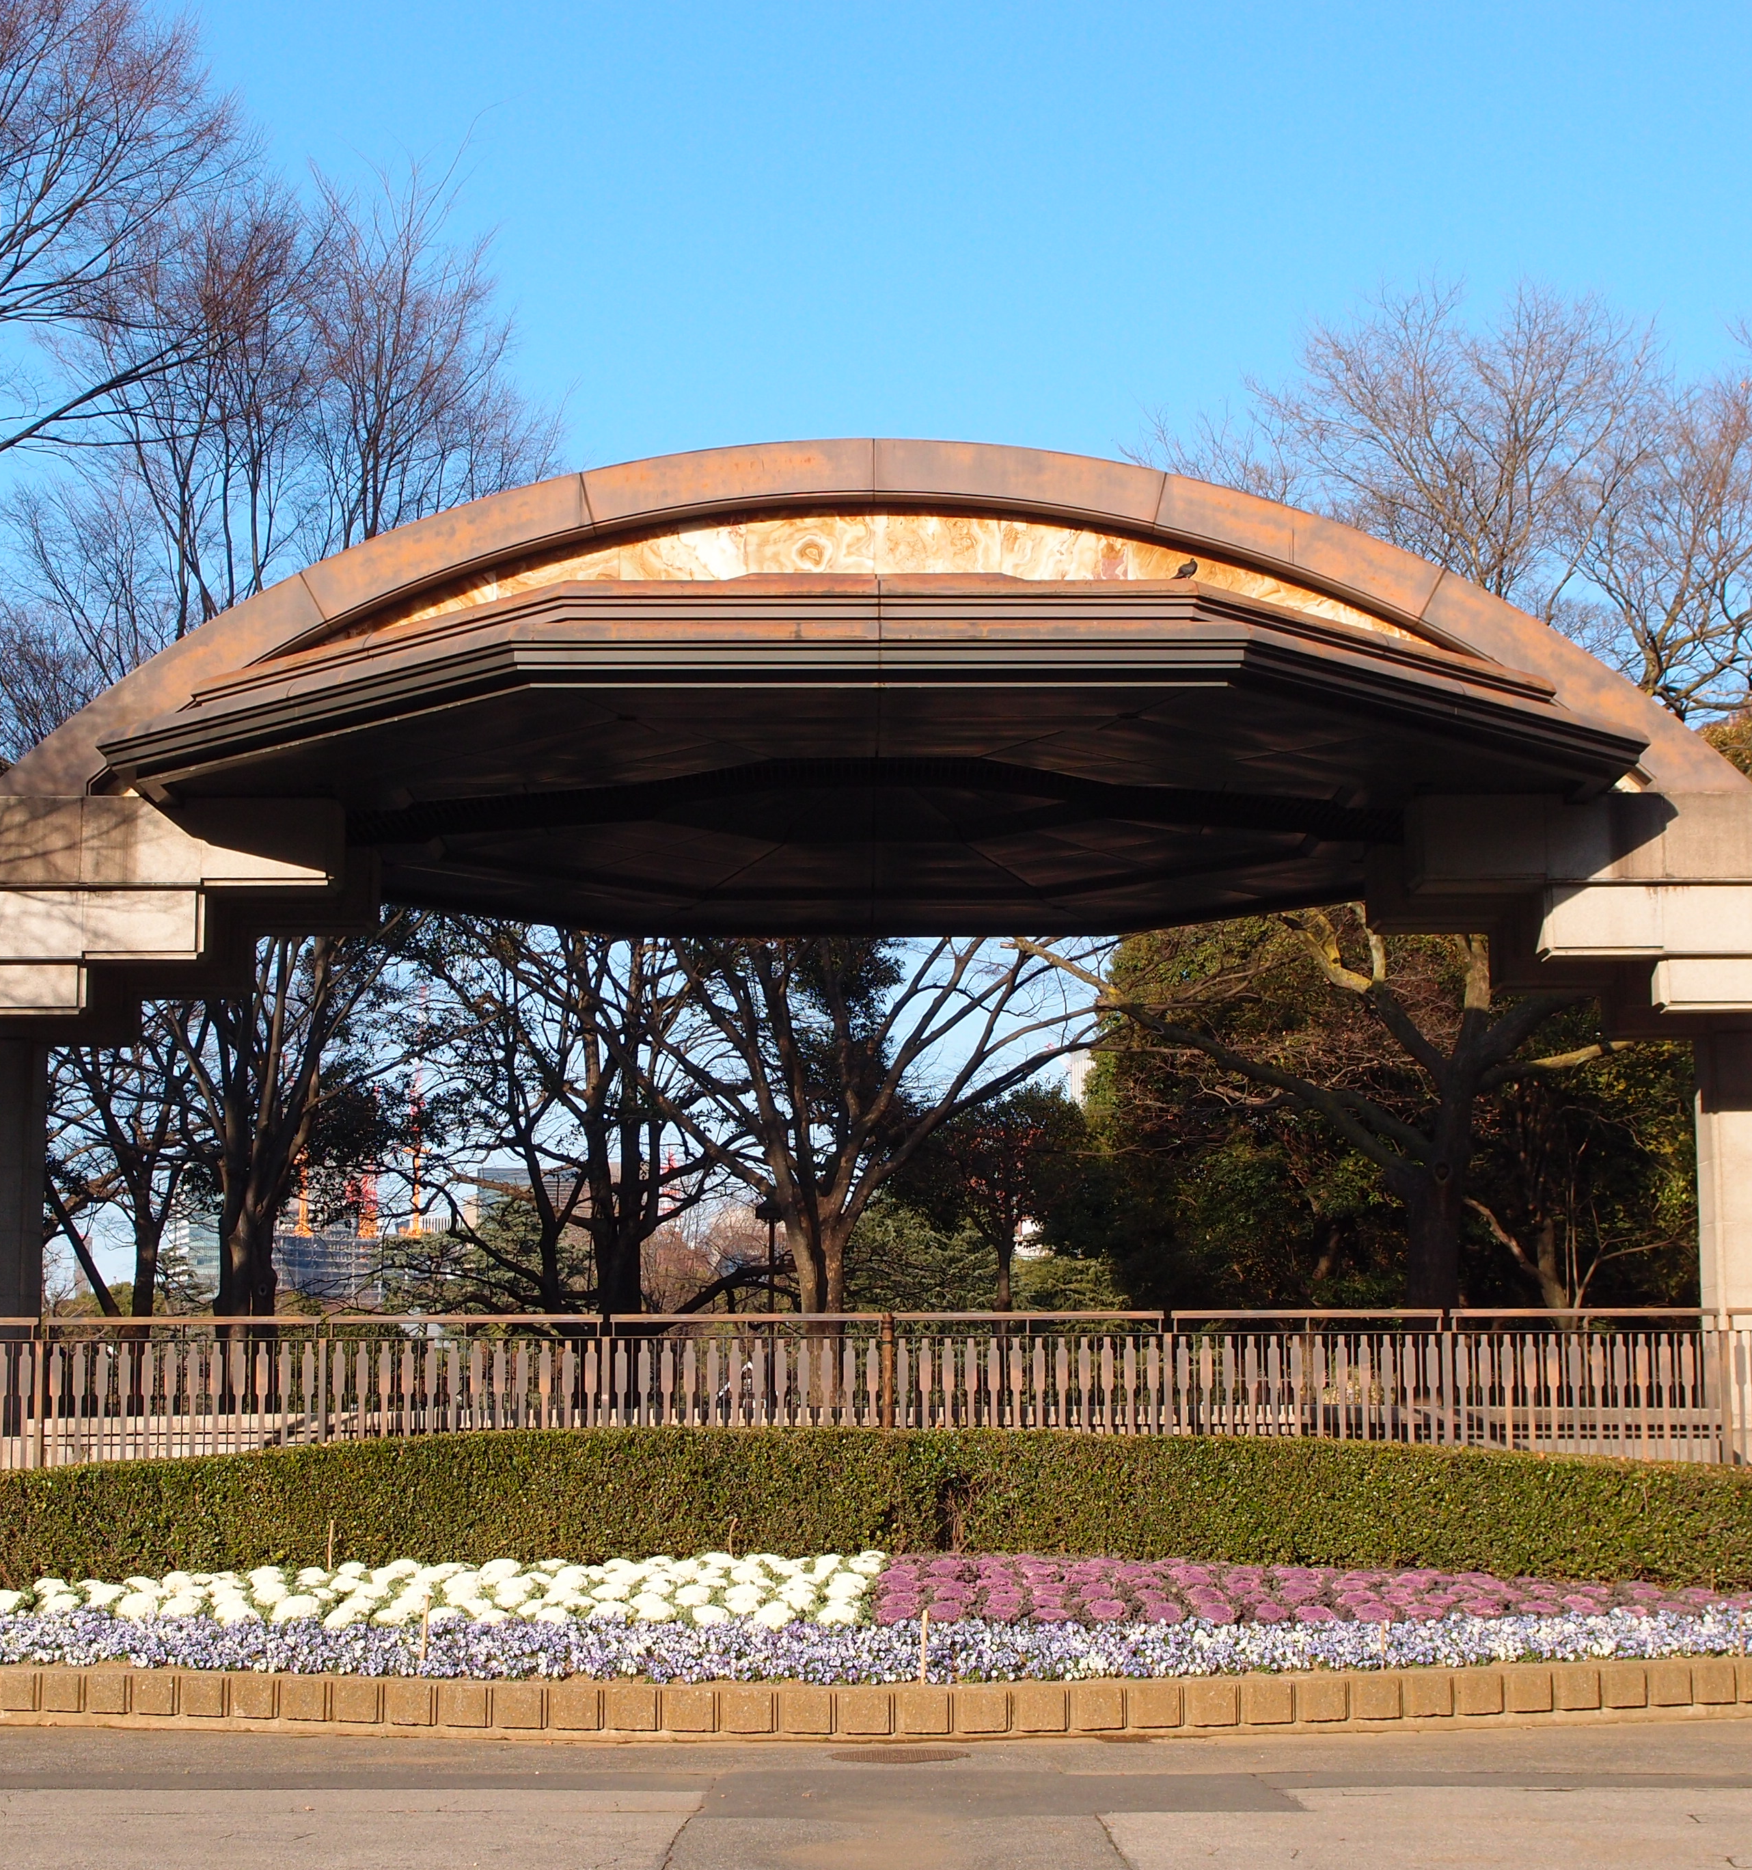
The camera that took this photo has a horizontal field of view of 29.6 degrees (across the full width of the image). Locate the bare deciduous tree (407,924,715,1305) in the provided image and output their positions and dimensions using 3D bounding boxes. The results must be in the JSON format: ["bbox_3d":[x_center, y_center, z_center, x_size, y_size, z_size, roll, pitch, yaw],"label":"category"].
[{"bbox_3d":[-3.624,1.332,38.171,5.000,9.400,5.000,0,-8,0],"label":"bare deciduous tree"}]

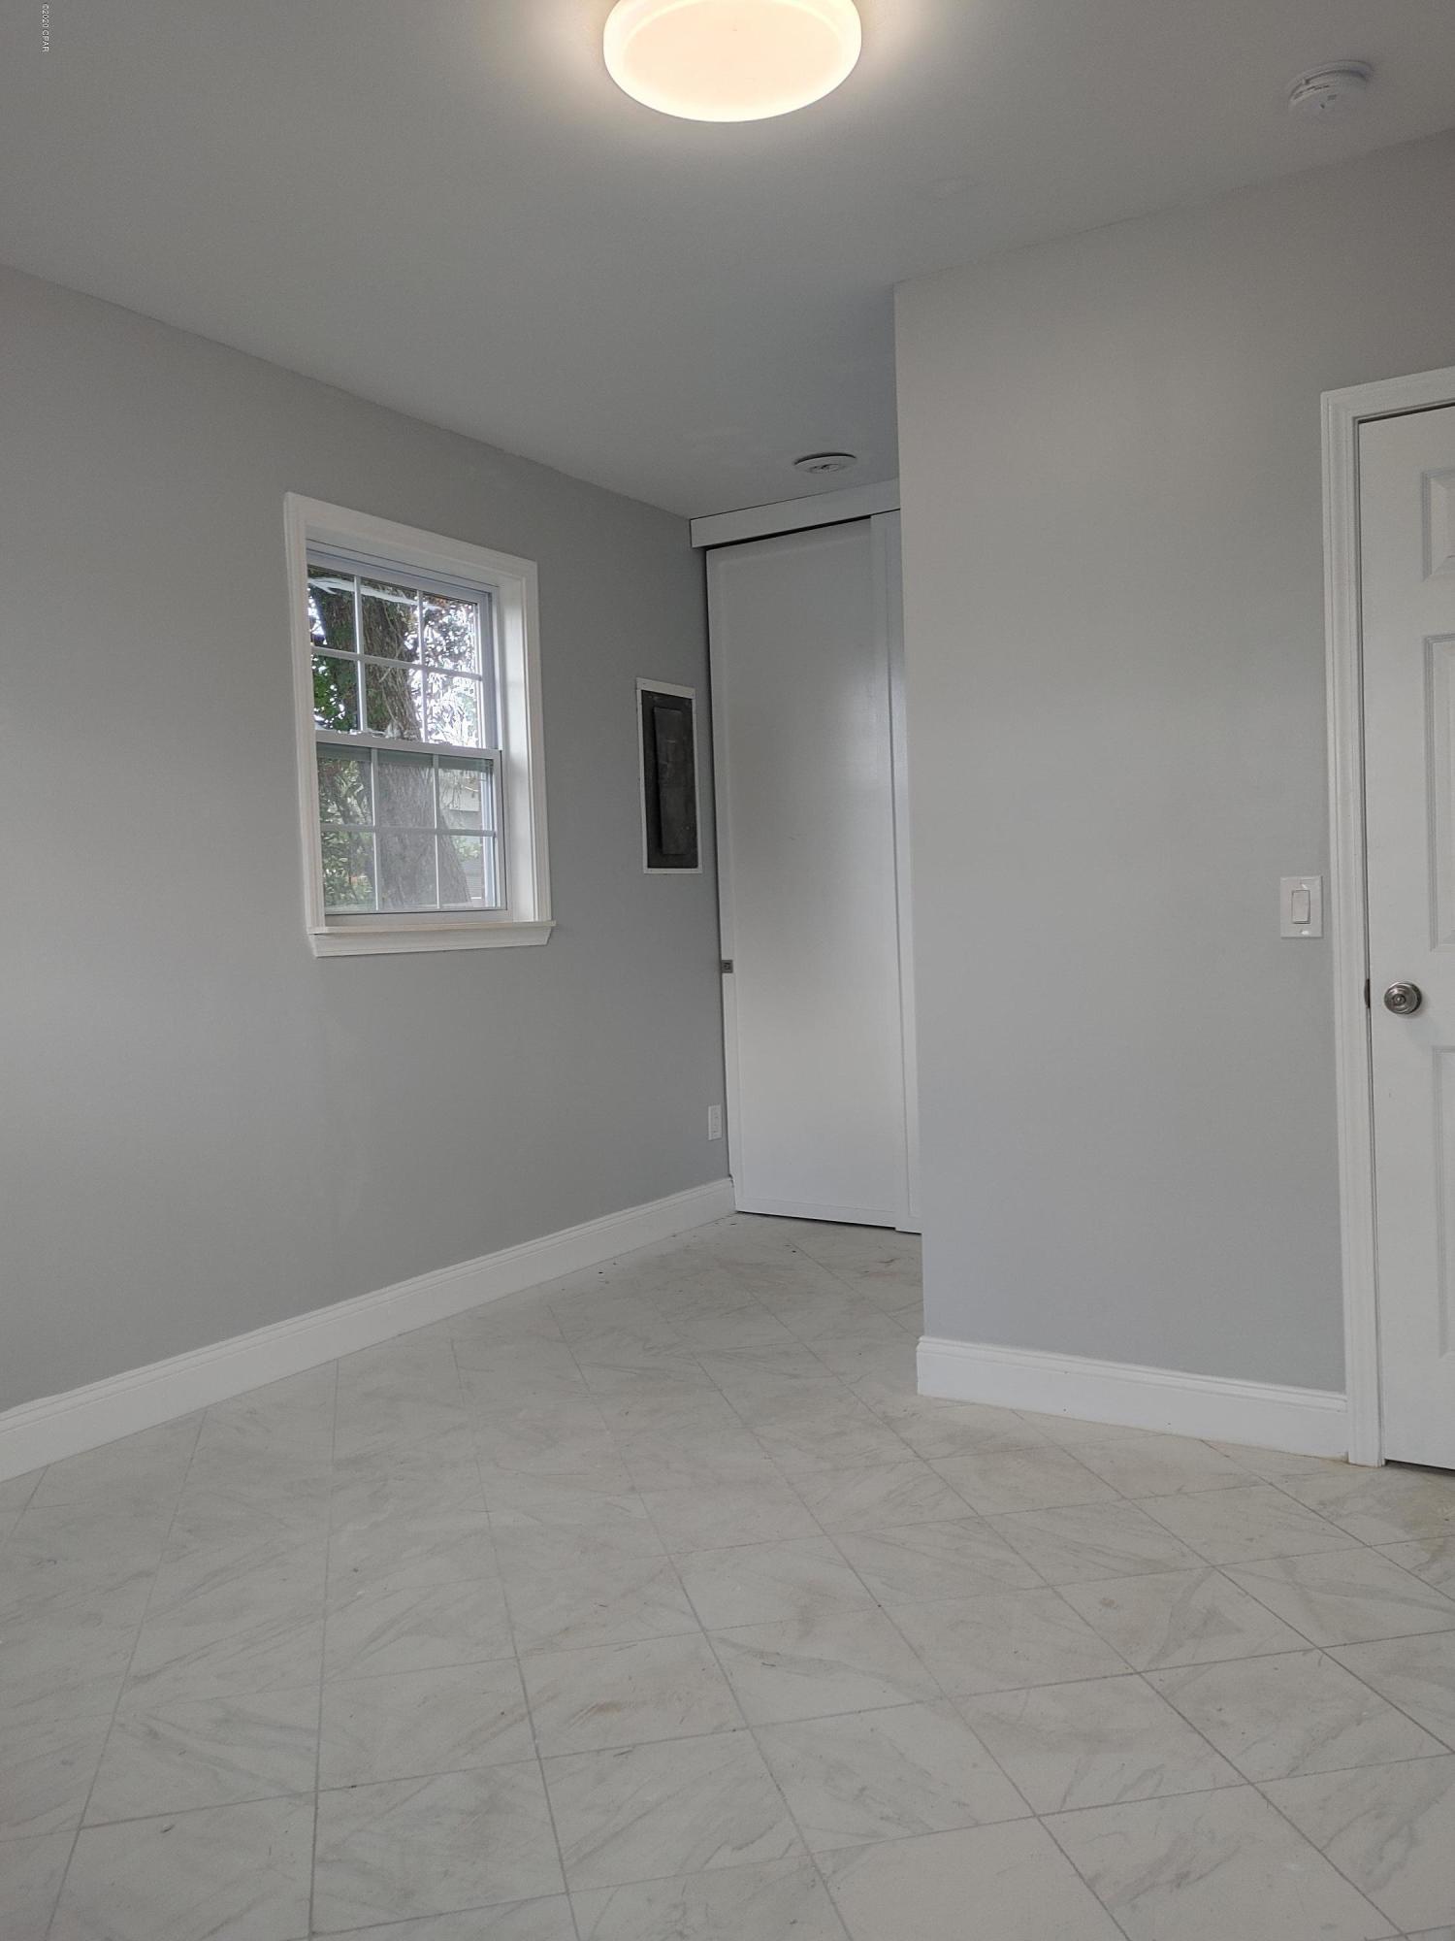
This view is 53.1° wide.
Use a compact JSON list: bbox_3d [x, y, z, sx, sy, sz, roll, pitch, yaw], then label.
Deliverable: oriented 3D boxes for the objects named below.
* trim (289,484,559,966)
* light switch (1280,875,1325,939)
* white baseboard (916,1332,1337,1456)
[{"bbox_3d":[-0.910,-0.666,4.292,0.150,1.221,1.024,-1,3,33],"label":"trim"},{"bbox_3d":[1.165,-0.127,2.958,0.078,0.123,0.012,-1,3,33],"label":"light switch"},{"bbox_3d":[0.858,0.934,3.218,0.954,0.139,0.017,-1,3,33],"label":"white baseboard"}]

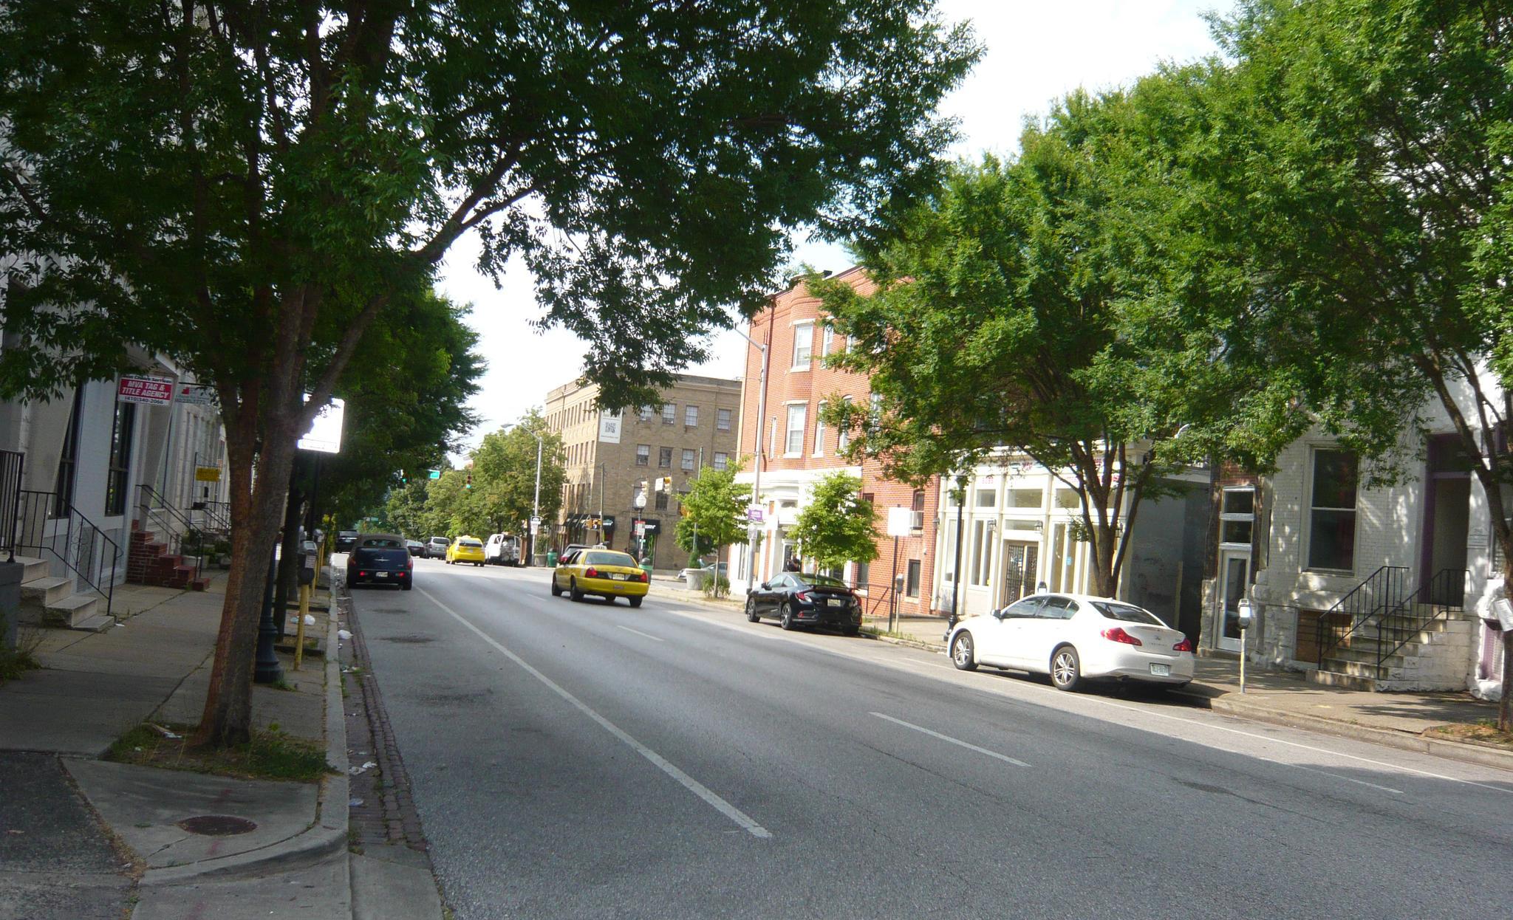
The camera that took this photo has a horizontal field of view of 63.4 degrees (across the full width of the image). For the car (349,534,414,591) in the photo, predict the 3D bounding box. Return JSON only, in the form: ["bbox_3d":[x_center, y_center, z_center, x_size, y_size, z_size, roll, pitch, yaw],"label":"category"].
[{"bbox_3d":[-10.993,2.939,35.776,1.710,1.540,4.290,5,-4,-19],"label":"car"}]

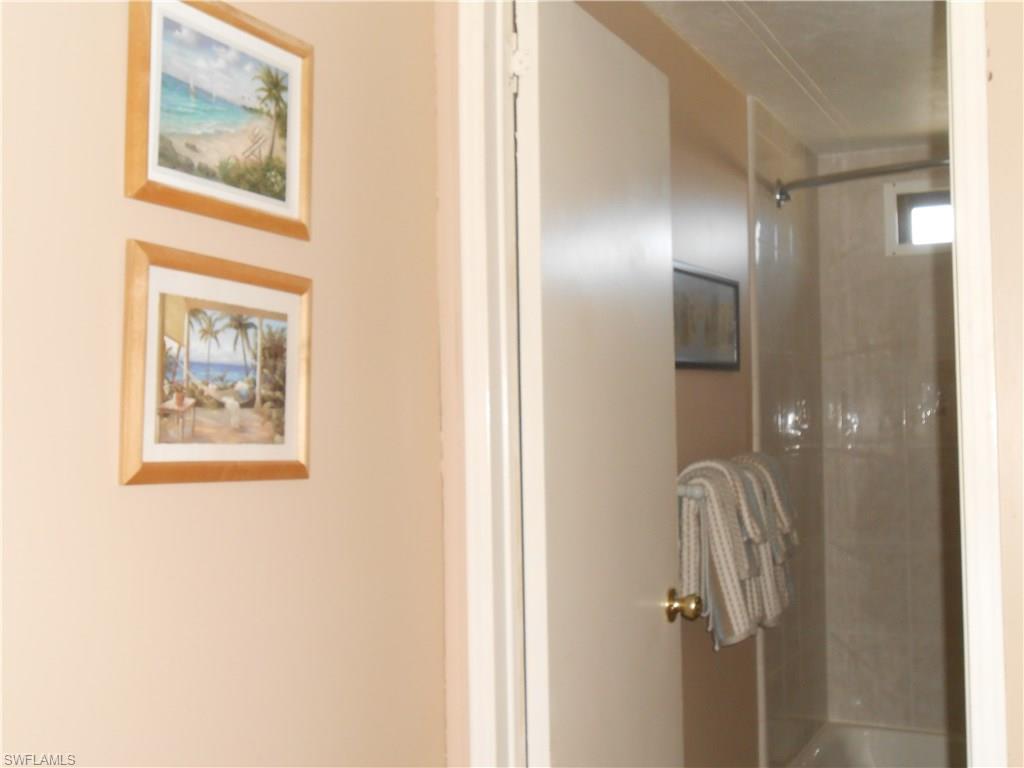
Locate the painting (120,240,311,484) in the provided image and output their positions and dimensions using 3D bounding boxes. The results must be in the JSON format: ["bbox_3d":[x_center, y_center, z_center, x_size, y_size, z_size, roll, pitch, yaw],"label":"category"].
[{"bbox_3d":[-0.320,-0.014,1.259,0.018,0.247,0.285,-1,-4,27],"label":"painting"}]

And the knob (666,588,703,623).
[{"bbox_3d":[0.340,0.435,2.197,0.061,0.066,0.066,-2,-2,27],"label":"knob"}]

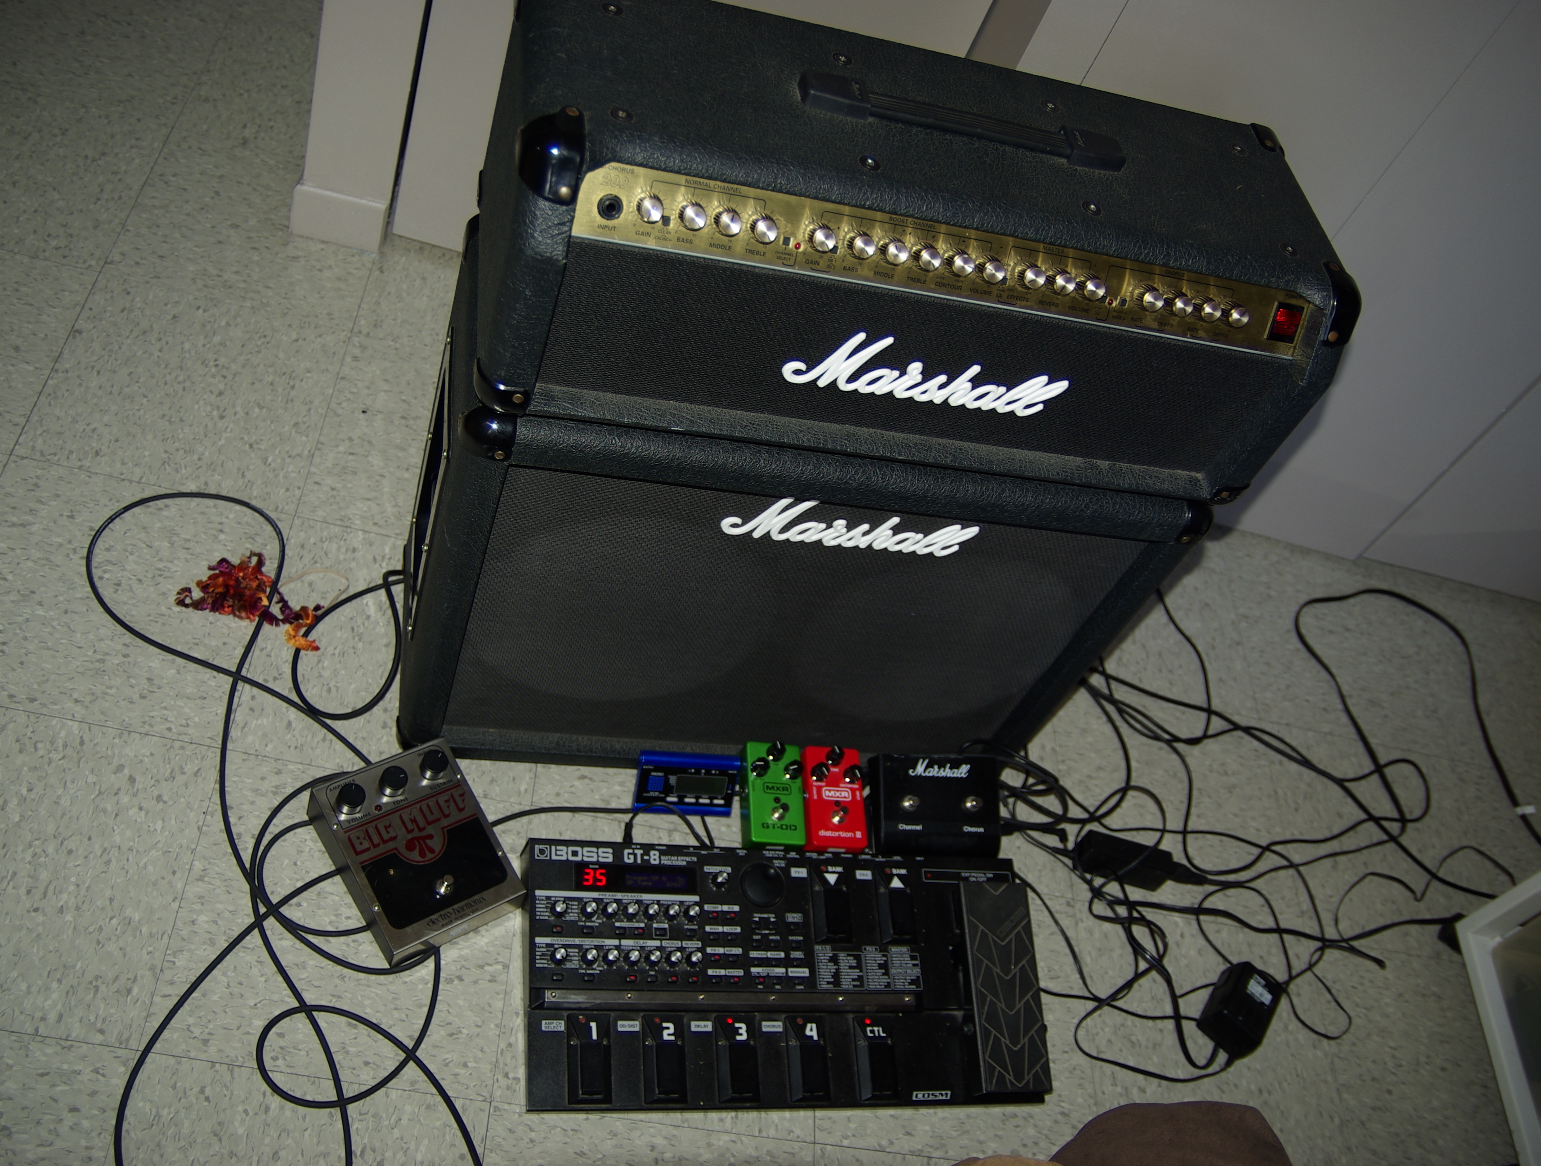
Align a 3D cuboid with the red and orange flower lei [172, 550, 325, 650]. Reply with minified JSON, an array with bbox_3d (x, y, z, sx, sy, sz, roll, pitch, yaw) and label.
[{"bbox_3d":[-0.530,0.011,1.525,0.150,0.030,0.088,21,49,-4],"label":"red and orange flower lei"}]

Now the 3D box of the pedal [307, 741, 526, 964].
[{"bbox_3d":[-0.336,0.254,1.387,0.137,0.064,0.175,-21,63,-33],"label":"pedal"}]

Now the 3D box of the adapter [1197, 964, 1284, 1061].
[{"bbox_3d":[0.505,0.459,1.563,0.048,0.052,0.071,39,50,11],"label":"adapter"}]

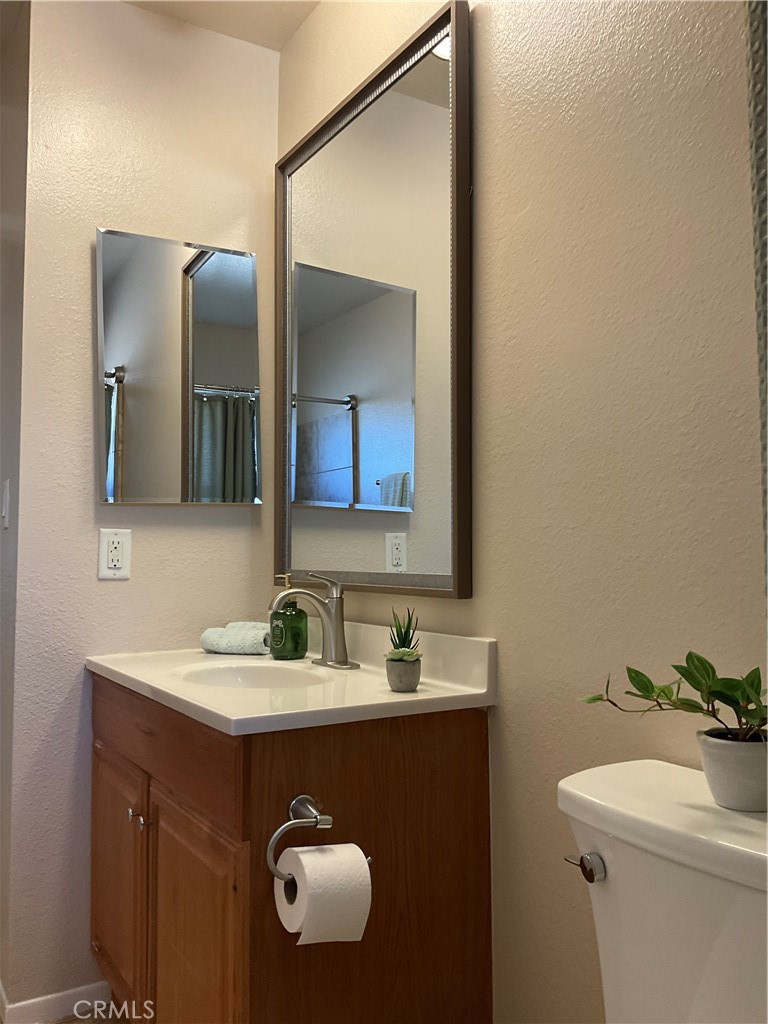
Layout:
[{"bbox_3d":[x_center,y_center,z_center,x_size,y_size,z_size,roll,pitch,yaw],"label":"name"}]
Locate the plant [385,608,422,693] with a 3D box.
[{"bbox_3d":[0.037,0.246,1.545,0.067,0.149,0.067,0,-3,0],"label":"plant"}]

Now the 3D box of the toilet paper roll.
[{"bbox_3d":[-0.090,0.553,1.263,0.102,0.122,0.116,2,-4,-32],"label":"toilet paper roll"}]

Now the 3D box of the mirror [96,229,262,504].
[{"bbox_3d":[-0.506,-0.354,2.165,0.408,0.662,0.030,2,-4,-32],"label":"mirror"}]

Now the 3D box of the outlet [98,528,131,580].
[{"bbox_3d":[-0.645,0.103,2.067,0.073,0.119,0.008,2,-4,-32],"label":"outlet"}]

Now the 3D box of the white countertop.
[{"bbox_3d":[-0.251,0.299,1.779,0.498,0.115,0.897,2,-4,-32],"label":"white countertop"}]

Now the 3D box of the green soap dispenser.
[{"bbox_3d":[-0.220,0.244,2.032,0.070,0.203,0.078,-3,-4,44],"label":"green soap dispenser"}]

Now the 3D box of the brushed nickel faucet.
[{"bbox_3d":[-0.163,0.235,1.857,0.193,0.203,0.158,2,-4,-32],"label":"brushed nickel faucet"}]

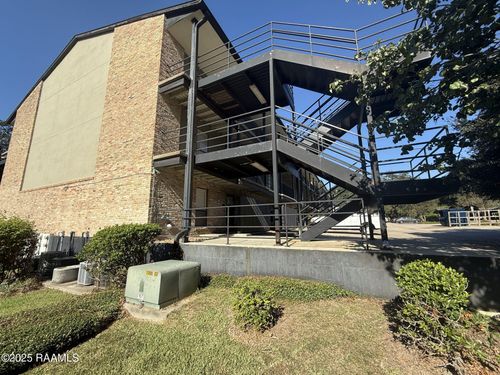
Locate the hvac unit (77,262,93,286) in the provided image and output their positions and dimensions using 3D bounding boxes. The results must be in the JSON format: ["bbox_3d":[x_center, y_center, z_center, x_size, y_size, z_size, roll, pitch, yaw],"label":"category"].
[{"bbox_3d":[-4.283,2.282,5.484,0.530,0.540,0.530,-6,-11,25],"label":"hvac unit"}]

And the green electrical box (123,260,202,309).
[{"bbox_3d":[-1.681,1.852,4.059,0.885,0.605,1.048,-5,-11,24],"label":"green electrical box"}]

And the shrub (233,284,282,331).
[{"bbox_3d":[0.115,1.723,3.010,0.700,0.540,0.670,-1,-10,2],"label":"shrub"}]

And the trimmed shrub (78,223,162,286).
[{"bbox_3d":[-3.187,1.669,4.859,1.550,1.400,1.420,-6,-11,25],"label":"trimmed shrub"}]

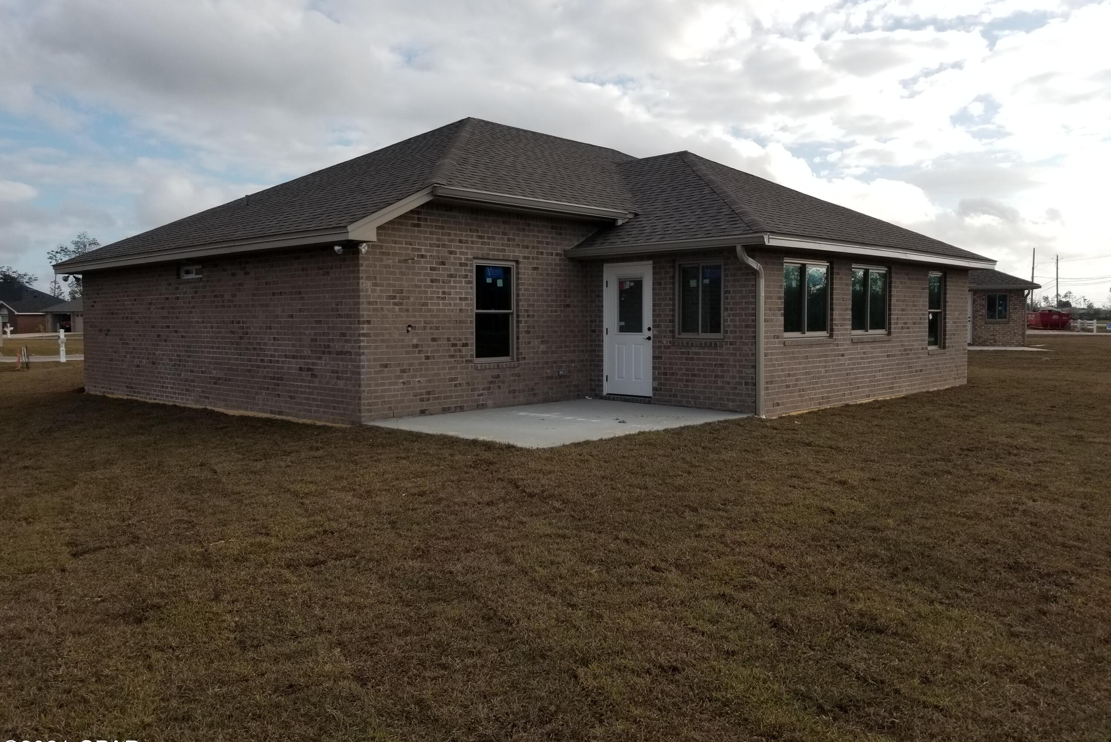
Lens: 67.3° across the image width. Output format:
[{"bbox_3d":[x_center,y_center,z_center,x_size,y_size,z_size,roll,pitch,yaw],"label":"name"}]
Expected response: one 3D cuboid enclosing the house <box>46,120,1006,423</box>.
[{"bbox_3d":[0.171,-2.549,18.513,14.610,5.700,16.290,4,6,44],"label":"house"}]

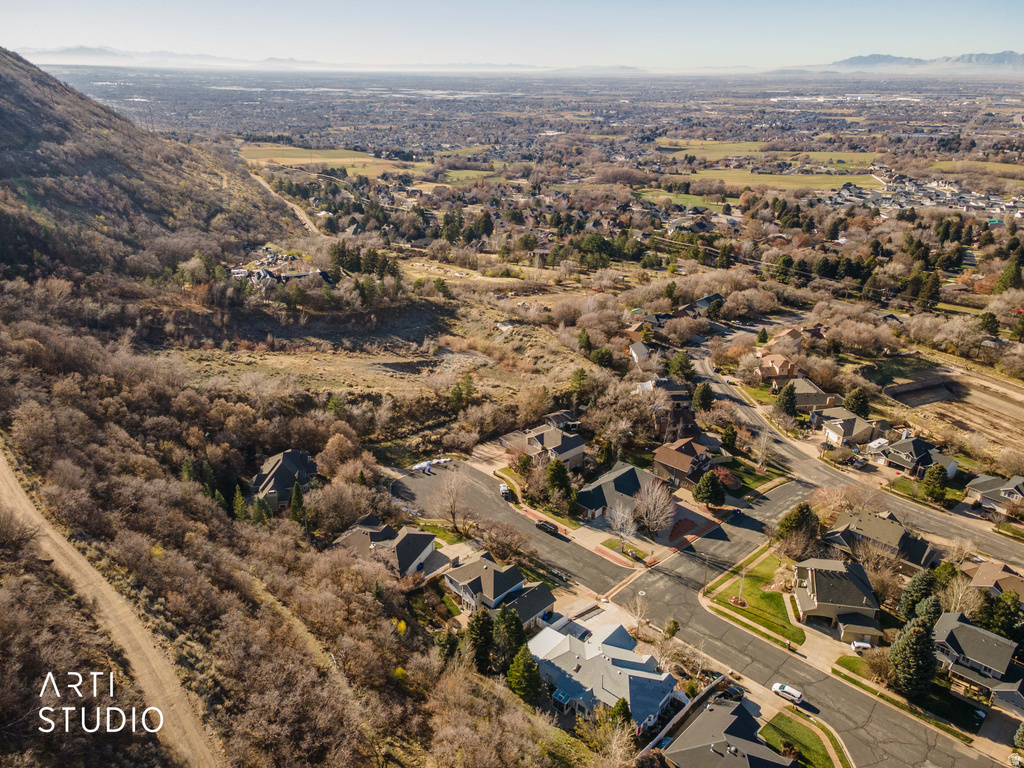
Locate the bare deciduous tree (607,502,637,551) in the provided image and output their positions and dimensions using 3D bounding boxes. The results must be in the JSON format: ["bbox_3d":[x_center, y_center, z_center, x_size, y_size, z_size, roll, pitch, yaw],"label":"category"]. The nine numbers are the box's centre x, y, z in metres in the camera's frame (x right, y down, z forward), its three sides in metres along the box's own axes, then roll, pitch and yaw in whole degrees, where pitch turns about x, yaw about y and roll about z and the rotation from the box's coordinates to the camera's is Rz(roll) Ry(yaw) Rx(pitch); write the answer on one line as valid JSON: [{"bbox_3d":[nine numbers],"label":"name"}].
[{"bbox_3d":[24.626,32.184,158.004,6.454,12.539,6.454,0,24,0],"label":"bare deciduous tree"}]

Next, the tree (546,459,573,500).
[{"bbox_3d":[11.620,23.420,174.410,6.420,11.020,6.420,0,24,0],"label":"tree"}]

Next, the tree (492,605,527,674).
[{"bbox_3d":[-0.350,43.870,124.140,6.200,13.860,6.200,0,24,0],"label":"tree"}]

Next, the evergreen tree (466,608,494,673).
[{"bbox_3d":[-5.430,44.170,122.660,4.790,13.530,4.790,0,24,0],"label":"evergreen tree"}]

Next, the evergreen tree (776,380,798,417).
[{"bbox_3d":[93.305,5.125,239.763,7.598,12.365,7.598,0,24,0],"label":"evergreen tree"}]

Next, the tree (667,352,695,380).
[{"bbox_3d":[66.373,-7.077,277.387,10.939,11.226,10.939,0,24,0],"label":"tree"}]

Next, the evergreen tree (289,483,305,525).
[{"bbox_3d":[-49.710,27.850,162.790,3.180,12.260,3.180,0,24,0],"label":"evergreen tree"}]

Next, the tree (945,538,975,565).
[{"bbox_3d":[100.720,38.160,159.940,6.040,6.800,6.040,0,24,0],"label":"tree"}]

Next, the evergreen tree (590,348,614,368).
[{"bbox_3d":[37.450,-10.532,292.563,9.683,6.769,9.683,0,24,0],"label":"evergreen tree"}]

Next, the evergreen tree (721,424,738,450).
[{"bbox_3d":[61.260,14.870,199.070,3.980,7.170,3.980,0,24,0],"label":"evergreen tree"}]

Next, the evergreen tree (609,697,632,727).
[{"bbox_3d":[17.810,53.663,116.004,3.676,6.238,3.676,0,24,0],"label":"evergreen tree"}]

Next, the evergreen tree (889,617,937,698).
[{"bbox_3d":[66.830,44.930,117.490,7.000,15.500,7.000,0,24,0],"label":"evergreen tree"}]

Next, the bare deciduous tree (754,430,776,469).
[{"bbox_3d":[70.010,18.150,195.910,6.290,11.690,6.290,0,24,0],"label":"bare deciduous tree"}]

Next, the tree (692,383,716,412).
[{"bbox_3d":[59.740,4.250,220.540,6.130,9.860,6.130,0,24,0],"label":"tree"}]

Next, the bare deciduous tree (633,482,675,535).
[{"bbox_3d":[32.220,28.140,160.700,10.020,13.440,10.020,0,24,0],"label":"bare deciduous tree"}]

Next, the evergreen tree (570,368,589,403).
[{"bbox_3d":[21.280,0.530,222.870,5.670,11.610,5.670,0,24,0],"label":"evergreen tree"}]

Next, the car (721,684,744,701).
[{"bbox_3d":[37.434,53.809,121.260,4.650,1.720,1.920,-19,31,-36],"label":"car"}]

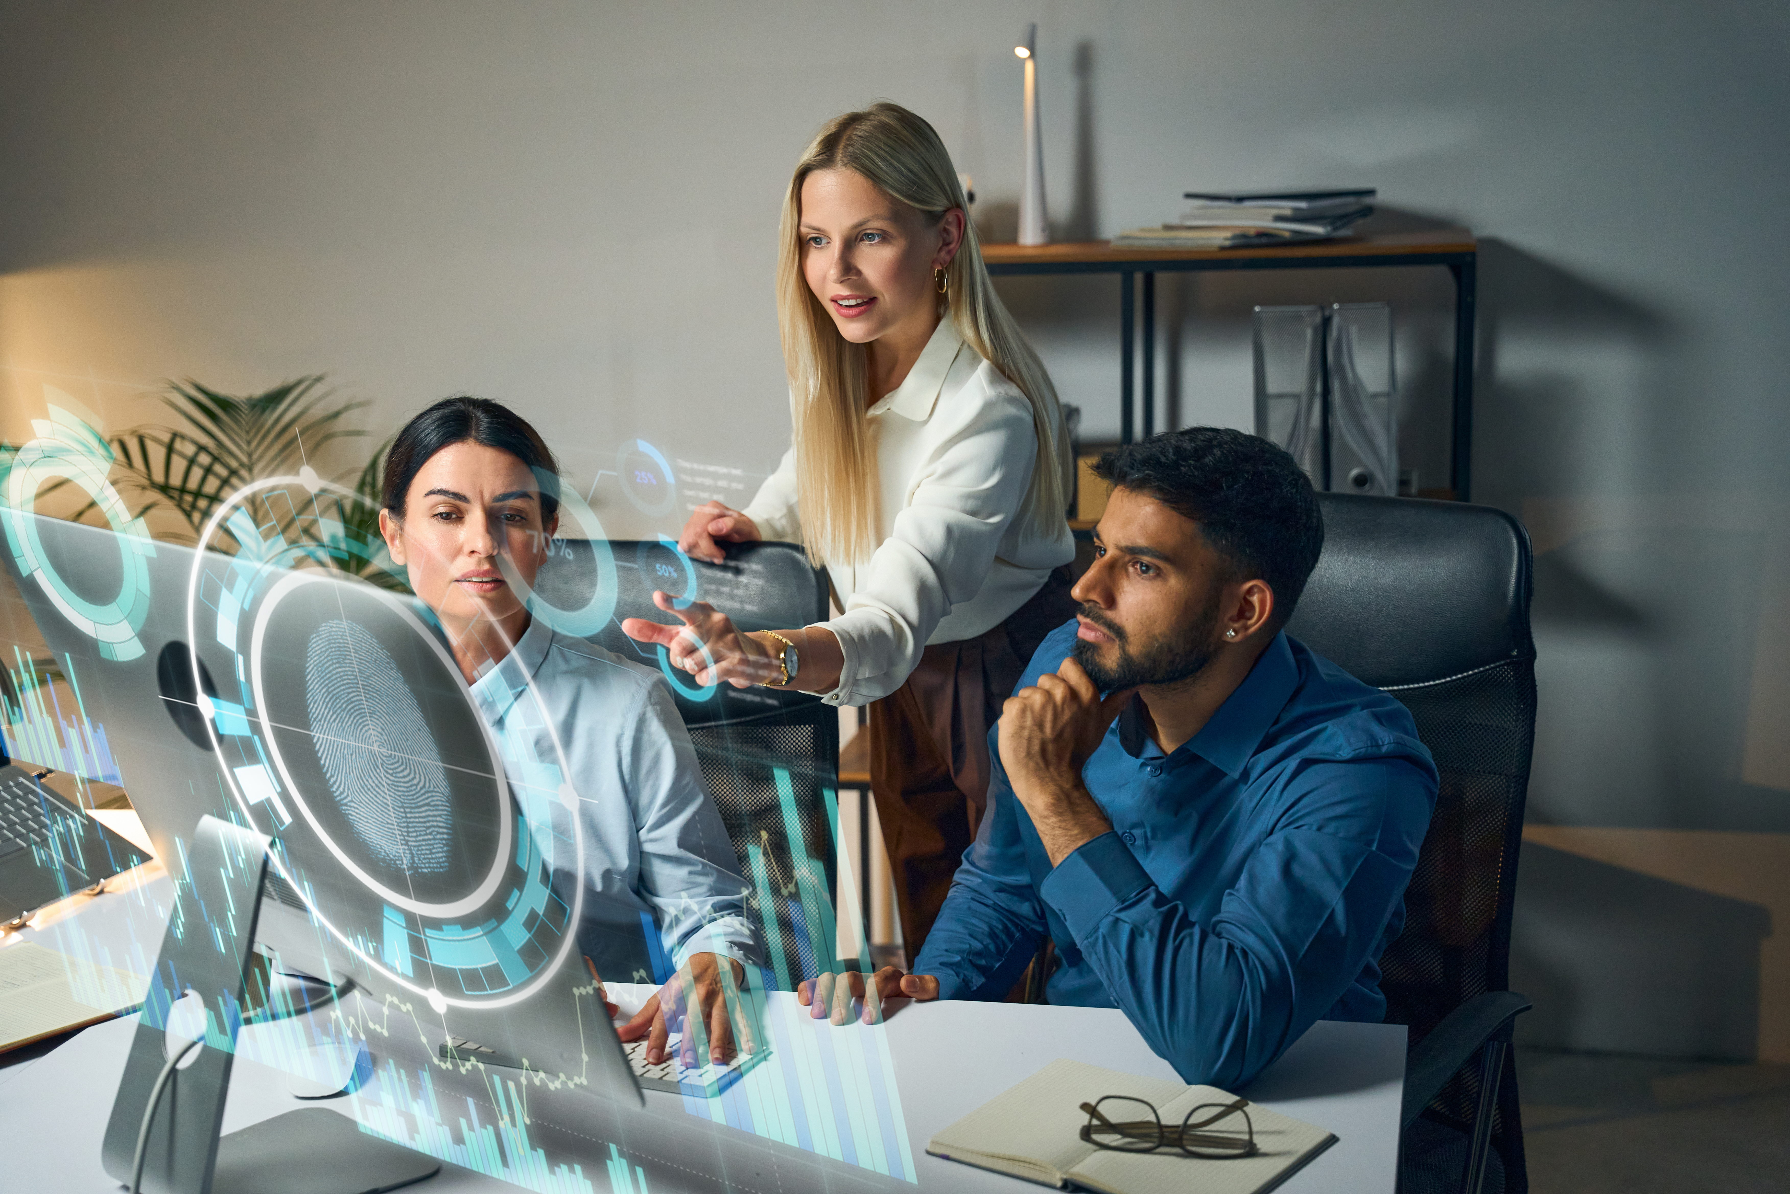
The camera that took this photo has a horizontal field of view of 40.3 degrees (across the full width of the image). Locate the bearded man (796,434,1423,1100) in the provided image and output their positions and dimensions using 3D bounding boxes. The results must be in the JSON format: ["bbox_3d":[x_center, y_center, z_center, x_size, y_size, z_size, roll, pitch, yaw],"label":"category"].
[{"bbox_3d":[0.230,0.488,2.390,0.570,1.300,0.780,6,12,31],"label":"bearded man"}]

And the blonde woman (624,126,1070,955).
[{"bbox_3d":[-0.038,0.263,2.671,0.470,1.590,0.720,8,14,41],"label":"blonde woman"}]

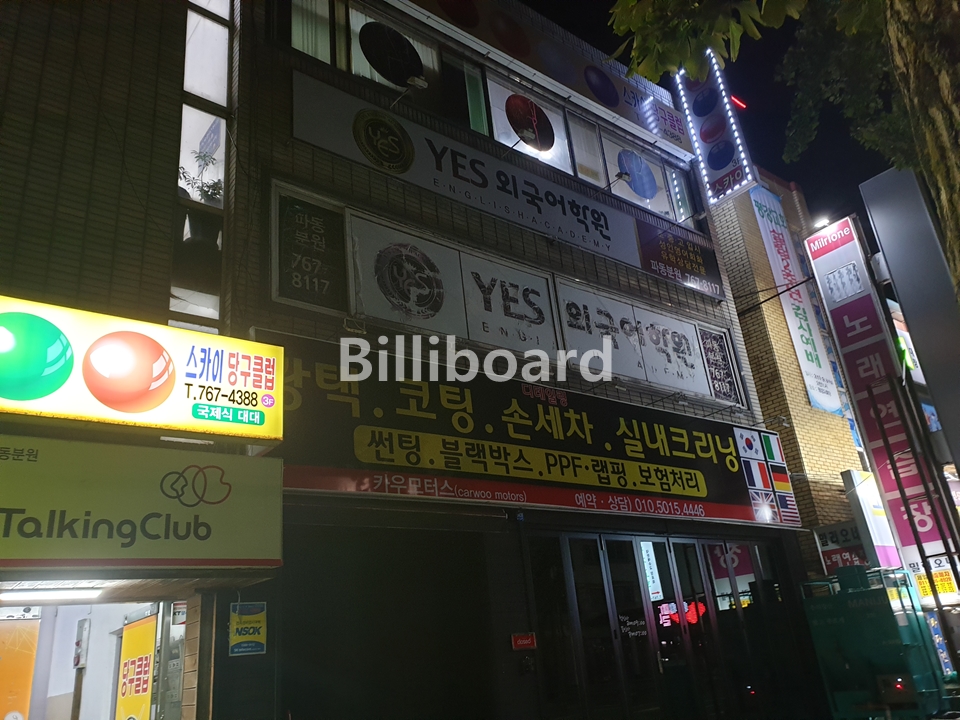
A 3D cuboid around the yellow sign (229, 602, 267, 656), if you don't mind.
[{"bbox_3d":[-1.829,2.123,5.700,0.294,0.387,0.020,12,-28,-36],"label":"yellow sign"}]

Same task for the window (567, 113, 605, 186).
[{"bbox_3d":[1.711,-3.407,11.677,0.634,1.270,0.100,12,-28,-36],"label":"window"}]

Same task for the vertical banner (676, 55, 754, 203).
[{"bbox_3d":[4.383,-4.400,13.508,0.180,3.180,0.900,12,-28,-36],"label":"vertical banner"}]

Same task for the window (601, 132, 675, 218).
[{"bbox_3d":[2.713,-3.170,12.410,1.555,1.271,0.100,12,-28,-36],"label":"window"}]

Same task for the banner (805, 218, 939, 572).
[{"bbox_3d":[7.213,0.449,13.070,0.200,6.520,0.940,12,-28,-36],"label":"banner"}]

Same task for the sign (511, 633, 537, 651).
[{"bbox_3d":[0.450,2.841,7.279,0.320,0.143,0.020,12,-28,-36],"label":"sign"}]

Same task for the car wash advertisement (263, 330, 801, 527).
[{"bbox_3d":[1.358,1.106,8.602,8.370,1.461,0.140,12,-30,-36],"label":"car wash advertisement"}]

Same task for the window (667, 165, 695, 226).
[{"bbox_3d":[3.639,-2.964,13.095,0.432,1.175,0.100,12,-28,-36],"label":"window"}]

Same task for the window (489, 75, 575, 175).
[{"bbox_3d":[0.773,-3.567,10.959,1.539,1.253,0.100,12,-28,-36],"label":"window"}]

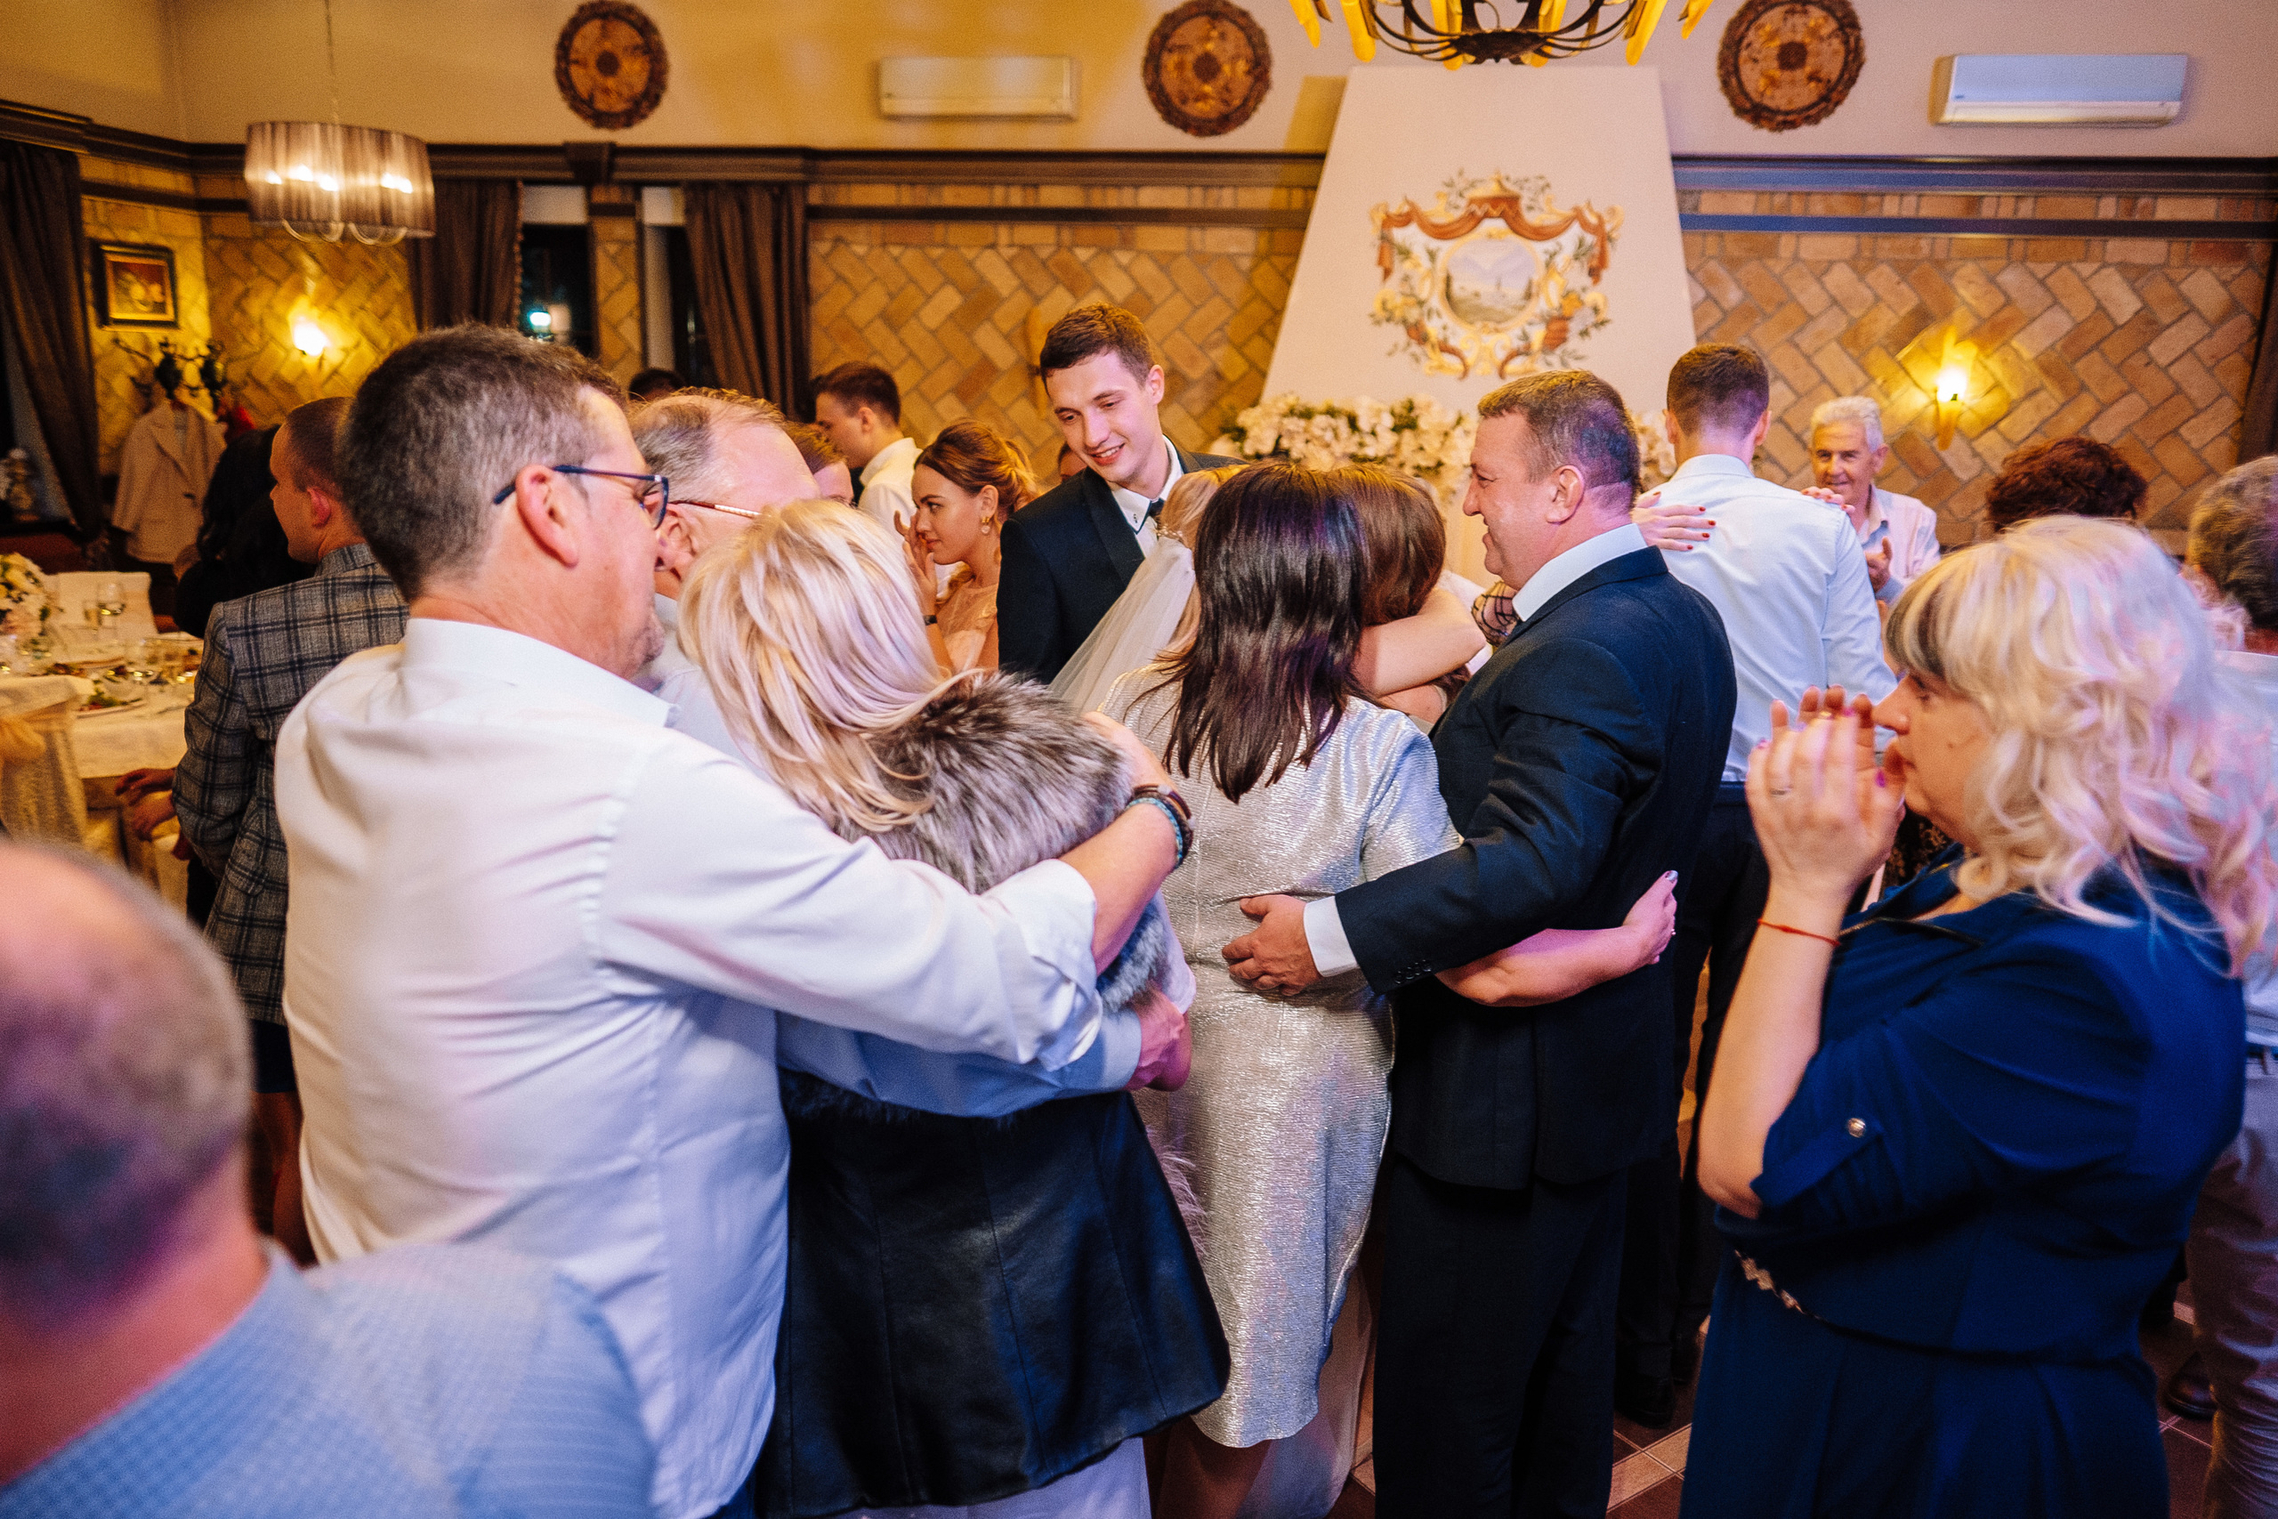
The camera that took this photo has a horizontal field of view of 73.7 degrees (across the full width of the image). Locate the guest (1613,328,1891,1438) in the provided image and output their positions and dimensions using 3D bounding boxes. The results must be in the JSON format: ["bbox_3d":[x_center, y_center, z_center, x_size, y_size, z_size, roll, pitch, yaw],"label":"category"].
[{"bbox_3d":[0.931,0.243,2.527,0.530,1.800,0.440,6,14,17],"label":"guest"}]

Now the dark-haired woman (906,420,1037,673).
[{"bbox_3d":[-0.300,0.243,2.700,0.420,1.650,0.440,-2,14,-13],"label":"dark-haired woman"}]

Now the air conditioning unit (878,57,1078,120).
[{"bbox_3d":[-0.752,-3.177,7.204,0.911,0.256,0.210,4,14,8],"label":"air conditioning unit"}]

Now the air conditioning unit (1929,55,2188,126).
[{"bbox_3d":[3.946,-2.874,6.542,0.913,0.259,0.210,4,14,8],"label":"air conditioning unit"}]

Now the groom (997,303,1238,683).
[{"bbox_3d":[-0.041,0.249,2.346,0.540,1.820,0.420,1,14,-3],"label":"groom"}]

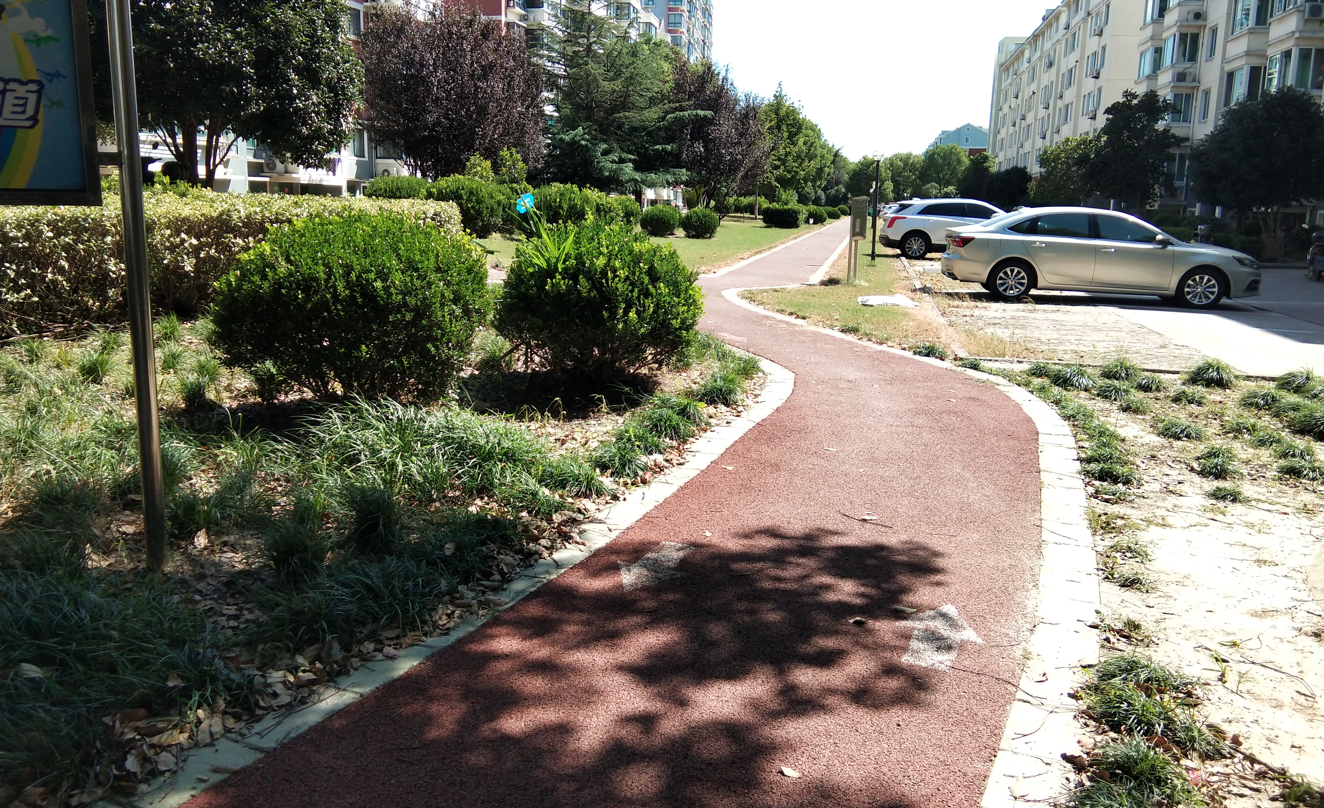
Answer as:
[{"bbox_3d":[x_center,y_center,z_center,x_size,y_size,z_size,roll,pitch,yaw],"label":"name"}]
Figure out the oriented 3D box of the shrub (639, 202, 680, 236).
[{"bbox_3d":[-0.077,-7.356,47.441,1.650,1.286,1.600,1,10,0],"label":"shrub"}]

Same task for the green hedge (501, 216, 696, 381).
[{"bbox_3d":[-0.491,-0.818,9.248,1.631,1.215,1.600,0,10,-3],"label":"green hedge"}]

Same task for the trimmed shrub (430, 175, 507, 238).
[{"bbox_3d":[-6.775,-6.907,41.456,2.750,2.133,2.400,0,10,-9],"label":"trimmed shrub"}]

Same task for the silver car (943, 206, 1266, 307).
[{"bbox_3d":[6.794,-2.372,18.538,4.680,1.460,1.835,3,10,11],"label":"silver car"}]

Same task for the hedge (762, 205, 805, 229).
[{"bbox_3d":[6.806,-10.529,66.654,2.400,1.310,2.200,3,10,10],"label":"hedge"}]

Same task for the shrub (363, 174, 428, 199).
[{"bbox_3d":[-9.702,-7.292,43.431,2.500,2.087,2.200,-1,10,-12],"label":"shrub"}]

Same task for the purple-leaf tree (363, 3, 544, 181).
[{"bbox_3d":[-7.732,-10.599,44.374,6.900,8.370,6.400,0,10,-10],"label":"purple-leaf tree"}]

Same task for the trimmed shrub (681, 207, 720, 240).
[{"bbox_3d":[1.432,-6.925,45.480,1.500,1.171,1.500,2,10,2],"label":"trimmed shrub"}]

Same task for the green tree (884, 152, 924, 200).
[{"bbox_3d":[28.809,-26.289,142.493,5.200,7.550,5.200,3,10,11],"label":"green tree"}]

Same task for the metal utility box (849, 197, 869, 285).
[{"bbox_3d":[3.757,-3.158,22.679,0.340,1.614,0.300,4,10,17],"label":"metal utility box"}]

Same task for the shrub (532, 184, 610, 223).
[{"bbox_3d":[-3.629,-7.710,46.886,3.000,2.010,2.600,1,10,-5],"label":"shrub"}]

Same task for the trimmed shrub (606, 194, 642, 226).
[{"bbox_3d":[-1.466,-7.011,43.878,1.420,1.460,1.400,1,10,-2],"label":"trimmed shrub"}]

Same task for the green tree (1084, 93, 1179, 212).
[{"bbox_3d":[19.083,-9.403,47.484,3.978,6.155,3.900,5,10,21],"label":"green tree"}]

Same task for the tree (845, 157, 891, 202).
[{"bbox_3d":[20.831,-21.746,119.488,4.815,6.105,4.800,3,10,9],"label":"tree"}]

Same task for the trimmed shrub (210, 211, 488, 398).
[{"bbox_3d":[-2.180,-0.693,8.194,1.941,1.265,1.850,-2,10,-15],"label":"trimmed shrub"}]

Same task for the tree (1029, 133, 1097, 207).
[{"bbox_3d":[25.390,-14.006,75.621,4.900,5.953,4.600,4,10,18],"label":"tree"}]

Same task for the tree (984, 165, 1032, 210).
[{"bbox_3d":[26.302,-15.703,89.606,3.612,4.695,3.600,4,10,16],"label":"tree"}]

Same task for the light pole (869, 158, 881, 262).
[{"bbox_3d":[5.490,-4.966,30.282,0.320,2.600,0.320,3,10,10],"label":"light pole"}]

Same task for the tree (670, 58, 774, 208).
[{"bbox_3d":[2.532,-11.287,51.405,4.627,7.100,4.600,1,10,3],"label":"tree"}]

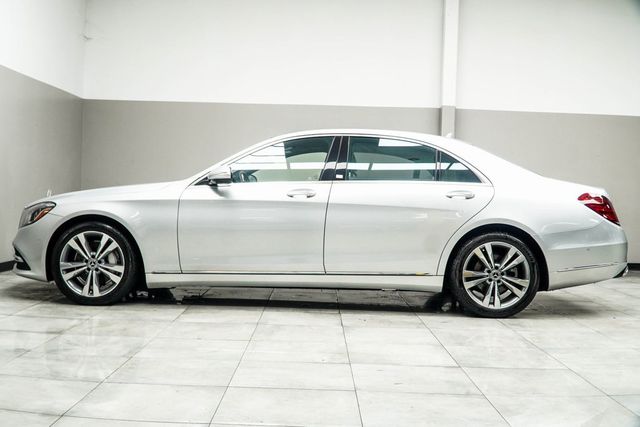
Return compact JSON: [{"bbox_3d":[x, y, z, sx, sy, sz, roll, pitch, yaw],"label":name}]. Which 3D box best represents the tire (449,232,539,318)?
[{"bbox_3d":[1.374,0.475,5.105,0.695,0.690,0.250,2,2,1],"label":"tire"}]

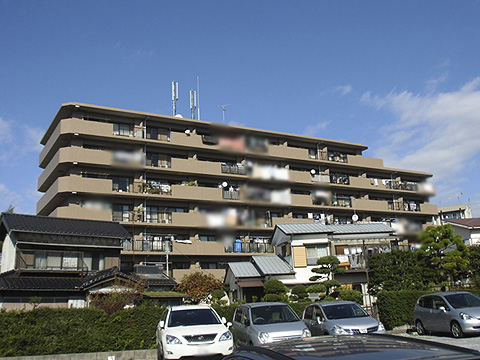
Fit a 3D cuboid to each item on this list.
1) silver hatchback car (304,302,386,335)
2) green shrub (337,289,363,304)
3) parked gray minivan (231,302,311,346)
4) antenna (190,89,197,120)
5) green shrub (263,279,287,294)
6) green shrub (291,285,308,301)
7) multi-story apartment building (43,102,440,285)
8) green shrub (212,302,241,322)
[{"bbox_3d":[3.195,4.677,17.683,1.700,1.540,4.200,0,-12,-9],"label":"silver hatchback car"},{"bbox_3d":[4.685,5.027,23.734,1.150,0.850,1.150,1,-13,-15],"label":"green shrub"},{"bbox_3d":[0.931,4.622,17.101,1.690,1.630,3.950,0,-13,-12],"label":"parked gray minivan"},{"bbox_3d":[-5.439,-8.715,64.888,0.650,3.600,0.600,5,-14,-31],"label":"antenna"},{"bbox_3d":[1.484,4.581,23.860,1.000,0.720,1.000,-2,-12,0],"label":"green shrub"},{"bbox_3d":[2.605,4.926,24.286,0.800,0.720,0.800,-2,-12,0],"label":"green shrub"},{"bbox_3d":[2.711,5.561,68.767,52.000,20.400,11.500,5,-14,-31],"label":"multi-story apartment building"},{"bbox_3d":[-0.478,4.712,19.652,1.050,0.850,0.900,1,-13,-15],"label":"green shrub"}]

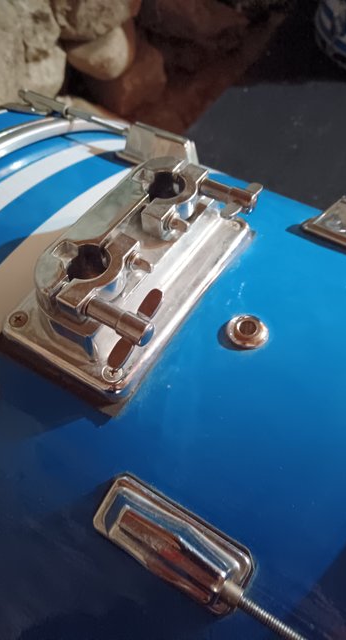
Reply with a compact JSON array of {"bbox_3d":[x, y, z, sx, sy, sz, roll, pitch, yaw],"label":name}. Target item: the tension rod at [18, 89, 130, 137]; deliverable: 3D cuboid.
[{"bbox_3d":[-0.085,-0.171,0.411,0.112,0.014,0.015,27,34,20],"label":"tension rod"}]

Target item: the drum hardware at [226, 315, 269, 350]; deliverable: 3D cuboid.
[{"bbox_3d":[0.039,0.006,0.258,0.021,0.005,0.021,-1,54,2],"label":"drum hardware"}]

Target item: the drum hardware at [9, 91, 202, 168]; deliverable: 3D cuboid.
[{"bbox_3d":[-0.058,-0.153,0.402,0.180,0.025,0.029,27,34,20],"label":"drum hardware"}]

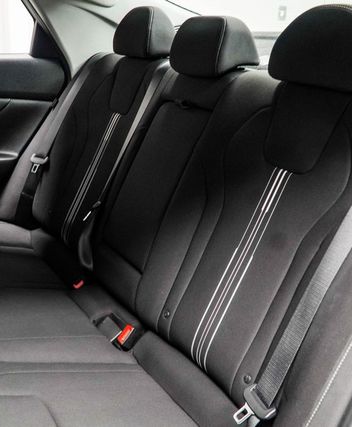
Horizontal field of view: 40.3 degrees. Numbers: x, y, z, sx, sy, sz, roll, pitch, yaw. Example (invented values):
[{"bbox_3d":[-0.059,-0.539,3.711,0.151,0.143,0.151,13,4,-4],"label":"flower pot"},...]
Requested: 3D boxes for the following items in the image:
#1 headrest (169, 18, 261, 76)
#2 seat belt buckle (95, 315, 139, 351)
[{"bbox_3d":[0.098,-0.419,1.195,0.135,0.133,0.235,-14,28,-33],"label":"headrest"},{"bbox_3d":[-0.139,0.278,1.115,0.055,0.038,0.085,-29,35,-25],"label":"seat belt buckle"}]

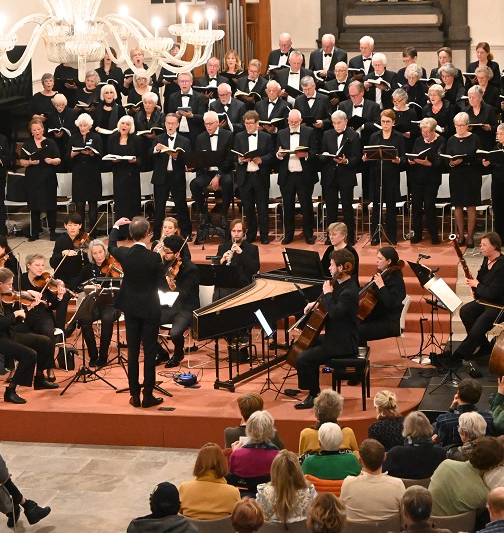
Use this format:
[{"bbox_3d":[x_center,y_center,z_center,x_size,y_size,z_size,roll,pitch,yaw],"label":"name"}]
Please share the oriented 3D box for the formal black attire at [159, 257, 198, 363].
[{"bbox_3d":[-0.796,0.446,17.800,0.500,1.050,0.700,3,10,27],"label":"formal black attire"}]

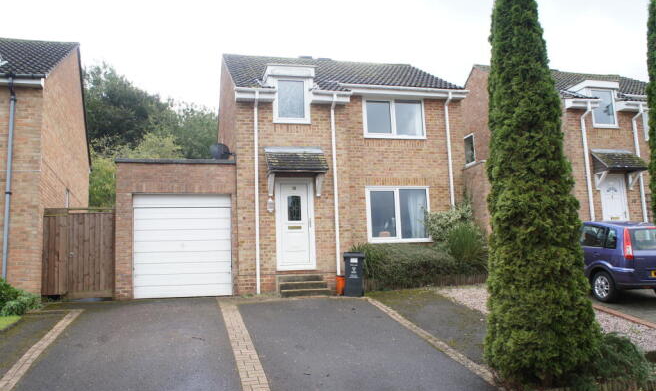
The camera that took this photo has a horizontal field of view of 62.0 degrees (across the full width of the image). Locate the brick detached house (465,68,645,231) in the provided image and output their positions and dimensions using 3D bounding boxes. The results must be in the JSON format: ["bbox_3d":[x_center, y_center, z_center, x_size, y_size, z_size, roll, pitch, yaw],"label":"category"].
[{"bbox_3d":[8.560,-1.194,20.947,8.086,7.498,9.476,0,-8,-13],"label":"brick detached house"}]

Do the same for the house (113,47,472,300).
[{"bbox_3d":[-1.249,-0.906,16.842,8.889,7.437,9.476,0,-8,-13],"label":"house"}]

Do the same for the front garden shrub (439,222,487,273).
[{"bbox_3d":[3.415,1.380,13.856,1.092,1.329,1.082,0,-8,-13],"label":"front garden shrub"}]

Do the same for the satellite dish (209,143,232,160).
[{"bbox_3d":[-2.537,-1.013,12.858,0.500,0.460,0.360,1,-8,-18],"label":"satellite dish"}]

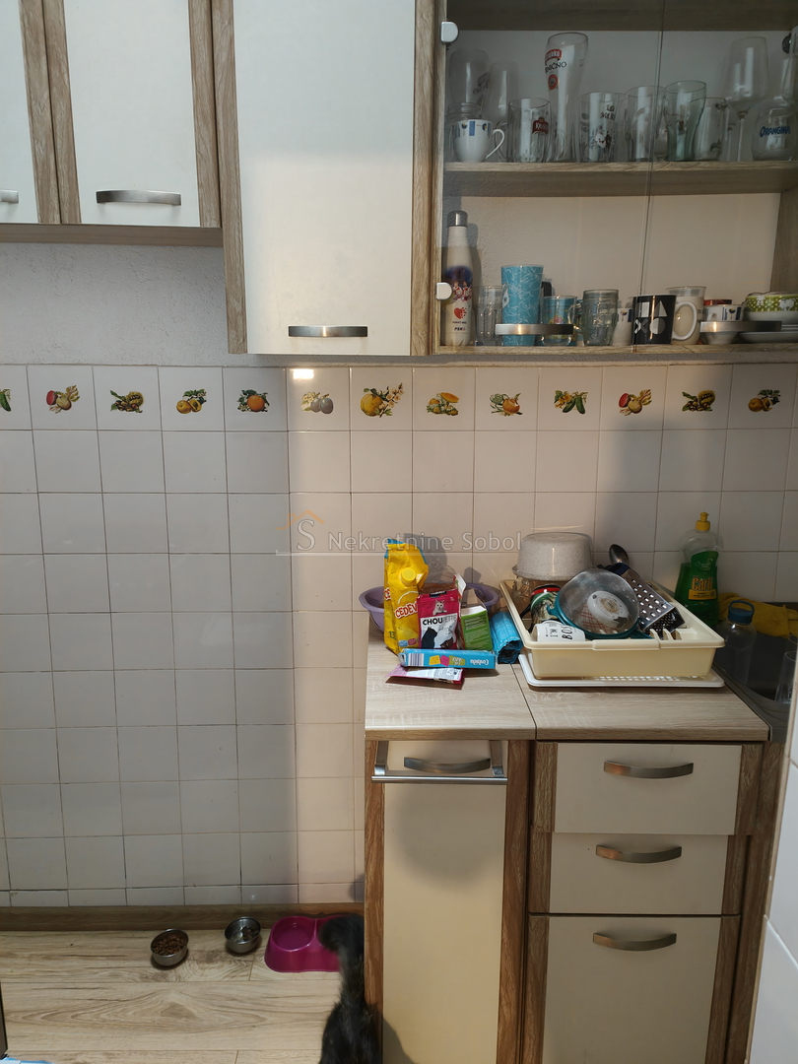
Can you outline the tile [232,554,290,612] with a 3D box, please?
[{"bbox_3d":[-0.344,0.127,1.932,0.149,0.149,0.008,0,11,-1],"label":"tile"}]

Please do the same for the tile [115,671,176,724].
[{"bbox_3d":[-0.648,0.426,1.968,0.150,0.150,0.010,0,9,-2],"label":"tile"}]

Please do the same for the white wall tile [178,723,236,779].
[{"bbox_3d":[-0.492,0.571,1.990,0.149,0.149,0.008,0,10,-1],"label":"white wall tile"}]

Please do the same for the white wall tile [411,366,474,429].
[{"bbox_3d":[0.108,-0.317,1.839,0.149,0.149,0.008,0,10,-1],"label":"white wall tile"}]

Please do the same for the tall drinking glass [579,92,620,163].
[{"bbox_3d":[0.418,-0.830,1.609,0.086,0.134,0.086,0,11,-1],"label":"tall drinking glass"}]

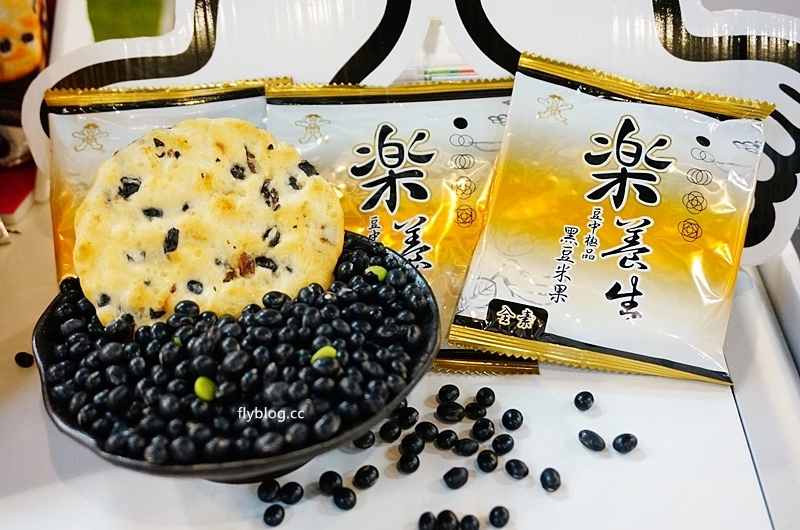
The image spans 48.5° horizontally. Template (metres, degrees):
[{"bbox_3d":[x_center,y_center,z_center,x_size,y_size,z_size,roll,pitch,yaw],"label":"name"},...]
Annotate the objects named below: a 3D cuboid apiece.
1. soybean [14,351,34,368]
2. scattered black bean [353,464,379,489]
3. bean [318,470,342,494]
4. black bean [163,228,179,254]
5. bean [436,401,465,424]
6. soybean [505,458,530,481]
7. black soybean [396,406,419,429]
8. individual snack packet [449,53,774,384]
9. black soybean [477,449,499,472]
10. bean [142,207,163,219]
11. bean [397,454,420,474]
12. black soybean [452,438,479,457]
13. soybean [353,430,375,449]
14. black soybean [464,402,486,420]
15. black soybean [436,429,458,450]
[{"bbox_3d":[-0.156,0.039,0.368,0.008,0.006,0.006,15,36,21],"label":"soybean"},{"bbox_3d":[-0.012,0.075,0.314,0.010,0.008,0.008,-28,43,-36],"label":"scattered black bean"},{"bbox_3d":[-0.025,0.081,0.327,0.008,0.008,0.009,-3,28,-5],"label":"bean"},{"bbox_3d":[-0.084,-0.009,0.327,0.005,0.010,0.005,0,24,0],"label":"black bean"},{"bbox_3d":[0.020,0.058,0.349,0.011,0.008,0.009,2,32,4],"label":"bean"},{"bbox_3d":[0.042,0.074,0.319,0.009,0.007,0.007,21,39,28],"label":"soybean"},{"bbox_3d":[0.003,0.060,0.347,0.008,0.008,0.009,0,32,1],"label":"black soybean"},{"bbox_3d":[0.094,-0.021,0.379,0.117,0.126,0.024,12,-9,2],"label":"individual snack packet"},{"bbox_3d":[0.033,0.075,0.338,0.008,0.007,0.010,3,28,6],"label":"black soybean"},{"bbox_3d":[-0.083,-0.018,0.301,0.007,0.005,0.004,0,33,0],"label":"bean"},{"bbox_3d":[0.003,0.073,0.325,0.008,0.008,0.008,0,32,1],"label":"bean"},{"bbox_3d":[0.025,0.069,0.333,0.010,0.007,0.007,3,32,5],"label":"black soybean"},{"bbox_3d":[-0.013,0.065,0.331,0.008,0.007,0.008,-18,38,-26],"label":"soybean"},{"bbox_3d":[0.031,0.061,0.366,0.009,0.006,0.008,15,31,26],"label":"black soybean"},{"bbox_3d":[0.018,0.065,0.331,0.008,0.007,0.007,-13,36,-20],"label":"black soybean"}]

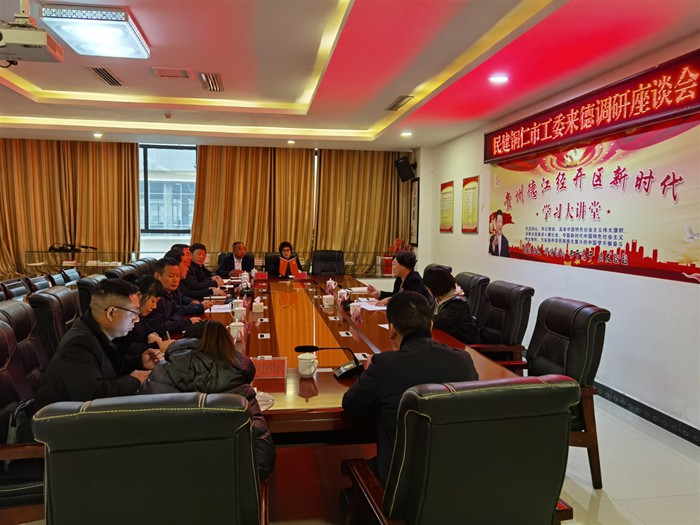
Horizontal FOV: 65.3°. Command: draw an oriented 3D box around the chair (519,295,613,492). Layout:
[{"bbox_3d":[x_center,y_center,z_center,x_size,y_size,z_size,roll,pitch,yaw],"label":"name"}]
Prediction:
[{"bbox_3d":[1.161,0.789,3.479,0.690,1.100,0.630,-1,5,-14],"label":"chair"}]

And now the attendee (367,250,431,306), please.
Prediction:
[{"bbox_3d":[0.588,0.521,5.672,0.750,1.280,0.520,0,5,-9],"label":"attendee"}]

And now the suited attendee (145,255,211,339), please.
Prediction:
[{"bbox_3d":[-1.524,0.606,4.377,0.720,1.280,0.520,0,5,-5],"label":"suited attendee"}]

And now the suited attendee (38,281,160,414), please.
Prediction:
[{"bbox_3d":[-1.162,0.753,2.438,0.760,1.340,0.540,0,4,-11],"label":"suited attendee"}]

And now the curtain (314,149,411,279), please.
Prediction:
[{"bbox_3d":[0.291,-0.915,10.896,1.926,2.590,0.180,0,4,-9],"label":"curtain"}]

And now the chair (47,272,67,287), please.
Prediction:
[{"bbox_3d":[-3.285,0.634,6.577,0.600,0.930,0.540,0,4,-9],"label":"chair"}]

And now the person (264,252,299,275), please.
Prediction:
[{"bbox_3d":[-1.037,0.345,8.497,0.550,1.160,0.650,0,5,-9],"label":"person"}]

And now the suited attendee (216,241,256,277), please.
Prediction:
[{"bbox_3d":[-1.825,0.318,8.718,0.560,1.290,0.750,-1,4,-17],"label":"suited attendee"}]

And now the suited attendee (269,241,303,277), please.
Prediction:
[{"bbox_3d":[-0.932,0.308,8.409,0.500,1.250,0.650,0,5,-9],"label":"suited attendee"}]

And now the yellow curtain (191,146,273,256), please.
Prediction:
[{"bbox_3d":[-2.140,-0.910,10.049,1.420,2.400,0.160,0,5,-9],"label":"yellow curtain"}]

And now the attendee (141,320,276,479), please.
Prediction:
[{"bbox_3d":[-0.573,0.864,2.176,0.540,1.170,0.800,0,4,-9],"label":"attendee"}]

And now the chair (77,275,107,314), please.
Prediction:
[{"bbox_3d":[-1.962,0.656,4.900,0.680,1.090,0.630,0,5,-9],"label":"chair"}]

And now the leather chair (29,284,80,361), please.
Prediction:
[{"bbox_3d":[-1.923,0.740,4.153,0.700,1.100,0.640,0,4,-9],"label":"leather chair"}]

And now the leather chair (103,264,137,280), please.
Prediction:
[{"bbox_3d":[-2.227,0.605,5.983,0.700,1.100,0.640,0,4,-9],"label":"leather chair"}]

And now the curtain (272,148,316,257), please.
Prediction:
[{"bbox_3d":[-1.034,-0.915,10.225,0.820,2.400,0.160,0,5,-9],"label":"curtain"}]

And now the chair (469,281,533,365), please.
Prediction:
[{"bbox_3d":[1.067,0.711,4.514,0.680,1.090,0.630,-1,5,-13],"label":"chair"}]

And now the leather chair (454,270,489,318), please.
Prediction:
[{"bbox_3d":[1.024,0.668,5.667,0.700,1.100,0.640,0,4,-9],"label":"leather chair"}]

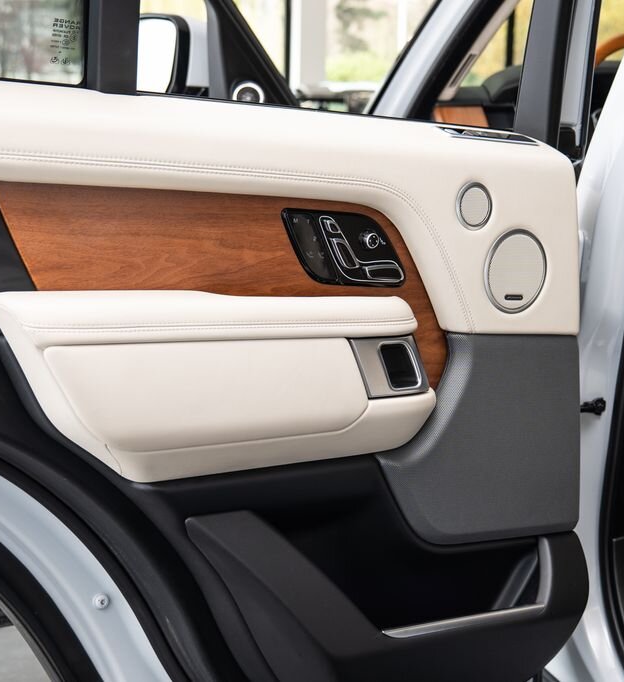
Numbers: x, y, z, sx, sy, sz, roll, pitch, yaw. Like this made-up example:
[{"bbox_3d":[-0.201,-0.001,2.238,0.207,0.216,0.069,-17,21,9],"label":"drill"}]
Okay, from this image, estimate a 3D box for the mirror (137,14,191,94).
[{"bbox_3d":[-0.369,-0.648,2.600,0.250,0.185,0.140,7,9,38],"label":"mirror"}]

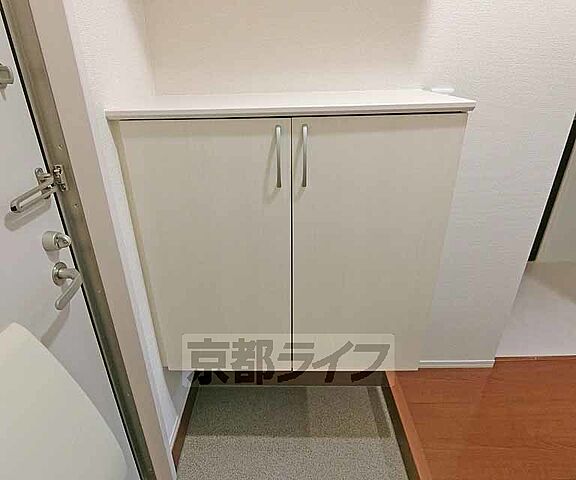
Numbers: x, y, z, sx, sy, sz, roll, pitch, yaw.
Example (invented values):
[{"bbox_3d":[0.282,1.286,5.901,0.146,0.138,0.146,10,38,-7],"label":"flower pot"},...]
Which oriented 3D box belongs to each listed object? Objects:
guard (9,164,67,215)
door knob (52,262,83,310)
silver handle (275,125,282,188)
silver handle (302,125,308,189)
[{"bbox_3d":[-0.521,-0.107,0.689,0.043,0.063,0.178,0,23,1],"label":"guard"},{"bbox_3d":[-0.513,0.096,0.747,0.056,0.064,0.128,0,23,1],"label":"door knob"},{"bbox_3d":[-0.021,-0.203,0.812,0.013,0.150,0.028,0,23,1],"label":"silver handle"},{"bbox_3d":[0.044,-0.205,0.811,0.013,0.150,0.028,0,23,1],"label":"silver handle"}]

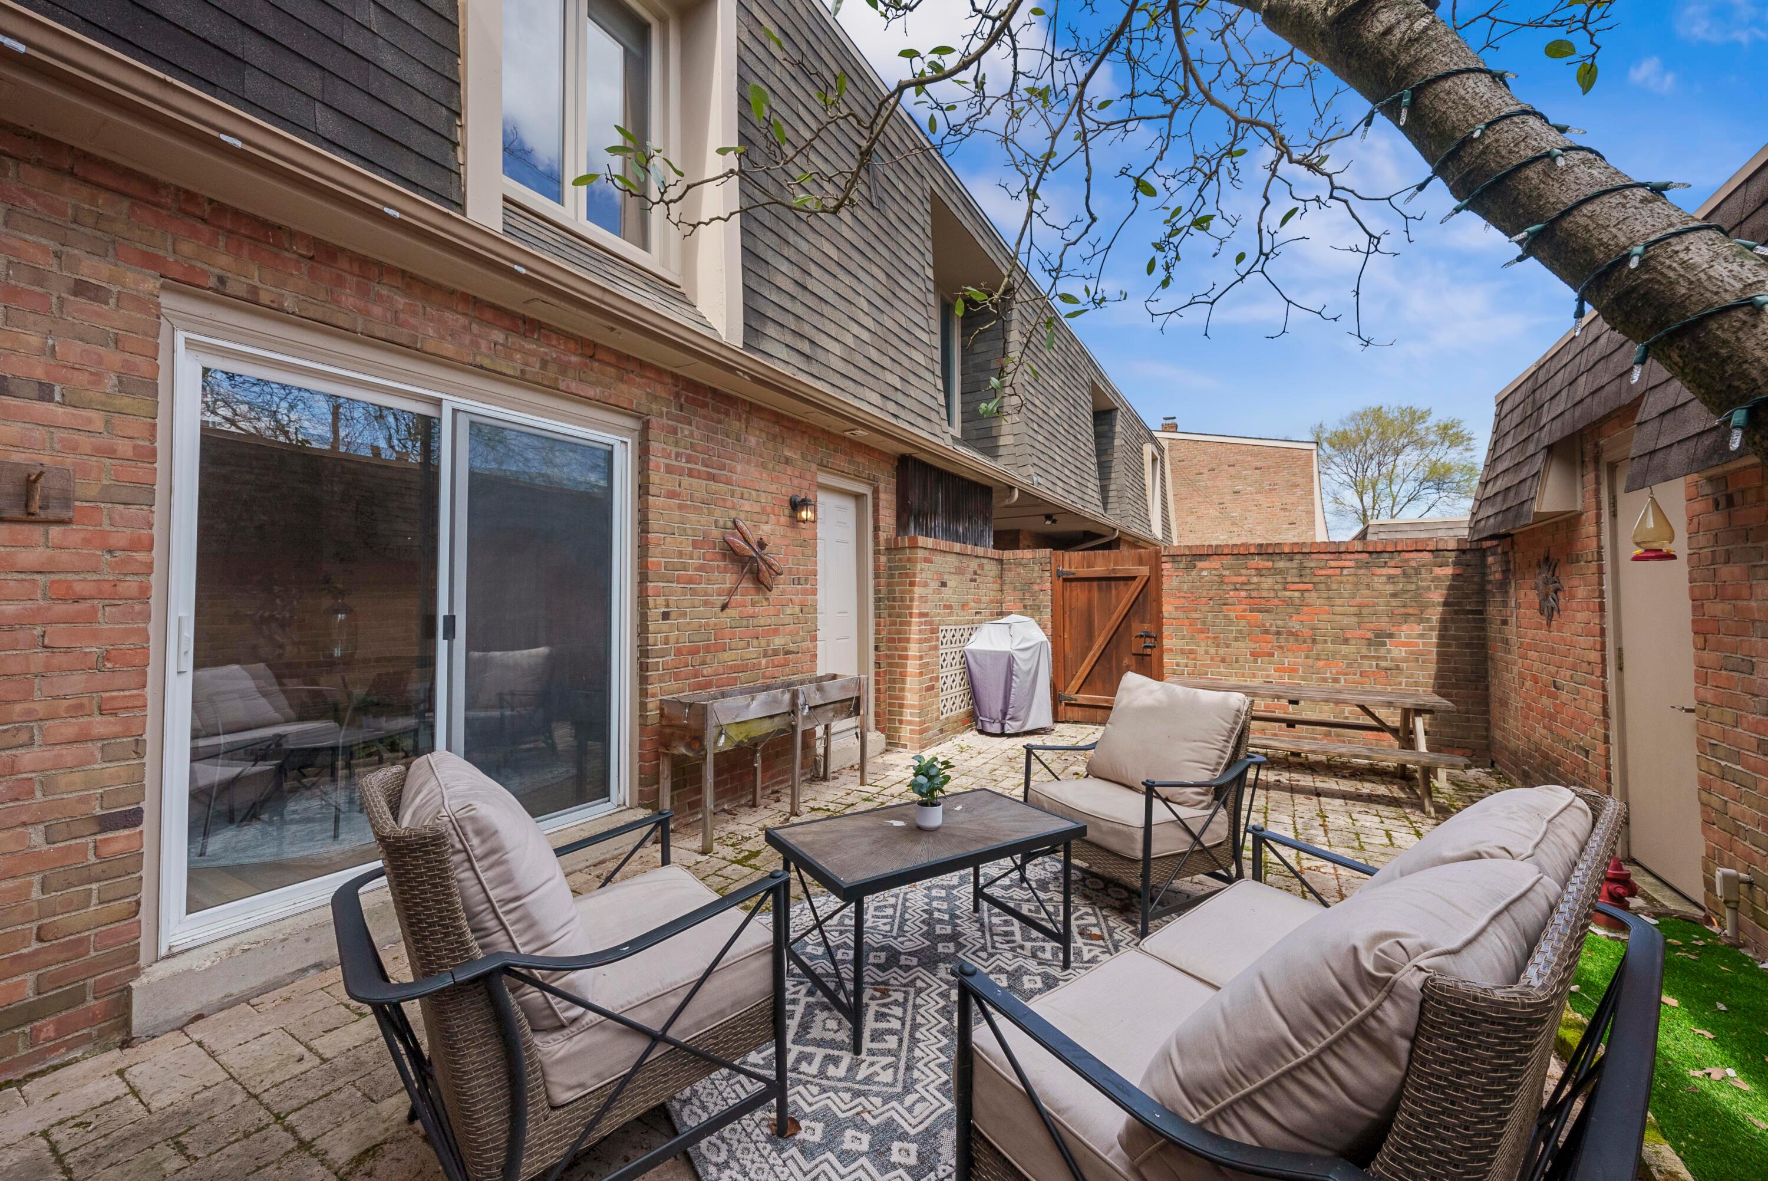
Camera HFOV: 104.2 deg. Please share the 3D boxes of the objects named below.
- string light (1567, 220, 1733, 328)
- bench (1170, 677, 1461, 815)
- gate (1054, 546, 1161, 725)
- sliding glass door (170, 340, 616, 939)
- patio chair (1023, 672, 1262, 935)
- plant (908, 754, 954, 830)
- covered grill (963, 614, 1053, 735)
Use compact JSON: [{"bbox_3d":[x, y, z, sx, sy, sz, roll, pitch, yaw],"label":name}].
[{"bbox_3d":[0.867,-0.355,0.780,0.140,0.100,0.110,-1,-1,34],"label":"string light"},{"bbox_3d":[3.027,1.089,5.128,1.820,0.740,1.350,-1,-1,31],"label":"bench"},{"bbox_3d":[2.429,0.508,7.540,1.170,1.890,0.100,-1,-1,31],"label":"gate"},{"bbox_3d":[-1.882,0.166,3.018,0.110,2.030,1.800,-1,-1,31],"label":"sliding glass door"},{"bbox_3d":[1.210,0.895,3.210,0.850,0.920,0.740,1,-1,-33],"label":"patio chair"},{"bbox_3d":[0.170,0.742,2.560,0.160,0.265,0.160,0,-1,0],"label":"plant"},{"bbox_3d":[1.300,0.857,7.093,0.740,1.140,0.500,1,-1,-41],"label":"covered grill"}]

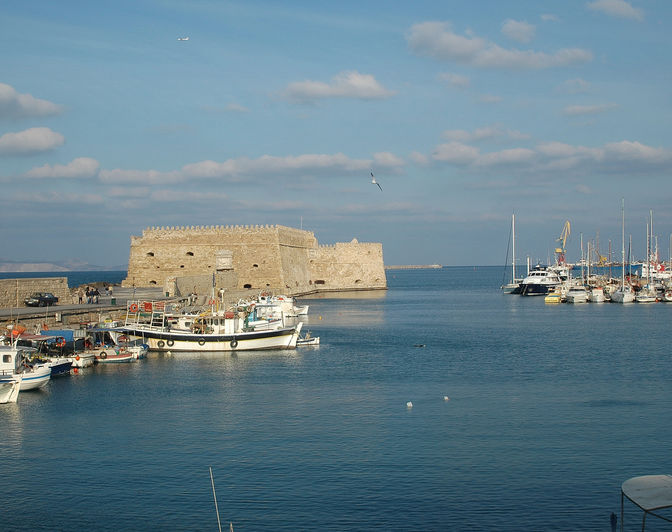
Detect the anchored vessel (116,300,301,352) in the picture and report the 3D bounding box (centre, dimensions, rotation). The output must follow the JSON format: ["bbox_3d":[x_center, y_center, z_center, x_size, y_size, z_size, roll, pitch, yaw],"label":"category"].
[{"bbox_3d":[-10.331,4.637,76.597,14.600,4.300,4.400,-1,0,2],"label":"anchored vessel"}]

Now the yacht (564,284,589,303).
[{"bbox_3d":[42.191,4.594,162.997,3.600,3.100,10.500,-1,0,15],"label":"yacht"}]

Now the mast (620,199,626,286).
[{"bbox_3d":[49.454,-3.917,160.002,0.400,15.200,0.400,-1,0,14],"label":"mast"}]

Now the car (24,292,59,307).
[{"bbox_3d":[-29.960,3.410,94.998,1.680,1.400,4.200,-1,0,10],"label":"car"}]

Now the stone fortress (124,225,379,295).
[{"bbox_3d":[-15.294,-0.896,233.633,56.000,15.700,66.000,-1,0,4],"label":"stone fortress"}]

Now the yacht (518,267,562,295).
[{"bbox_3d":[43.044,3.007,199.998,5.000,6.300,18.000,-1,0,28],"label":"yacht"}]

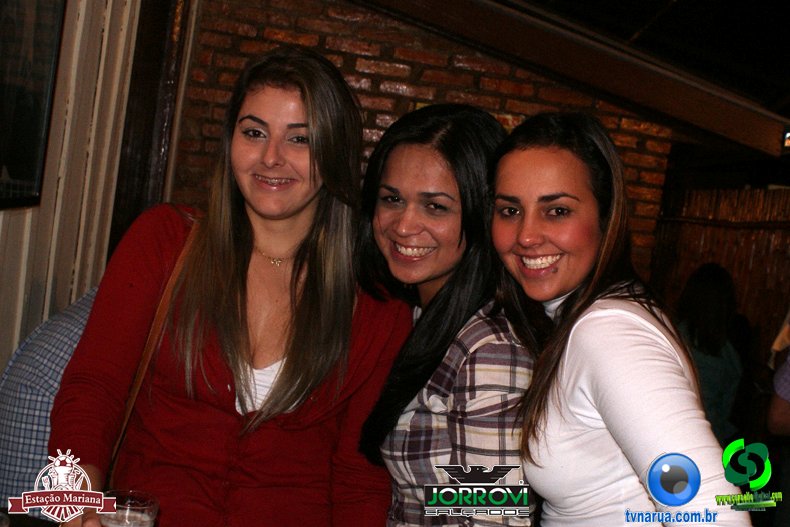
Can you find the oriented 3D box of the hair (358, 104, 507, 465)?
[{"bbox_3d":[0.050,0.032,1.200,0.215,0.510,0.240,10,1,15],"label":"hair"}]

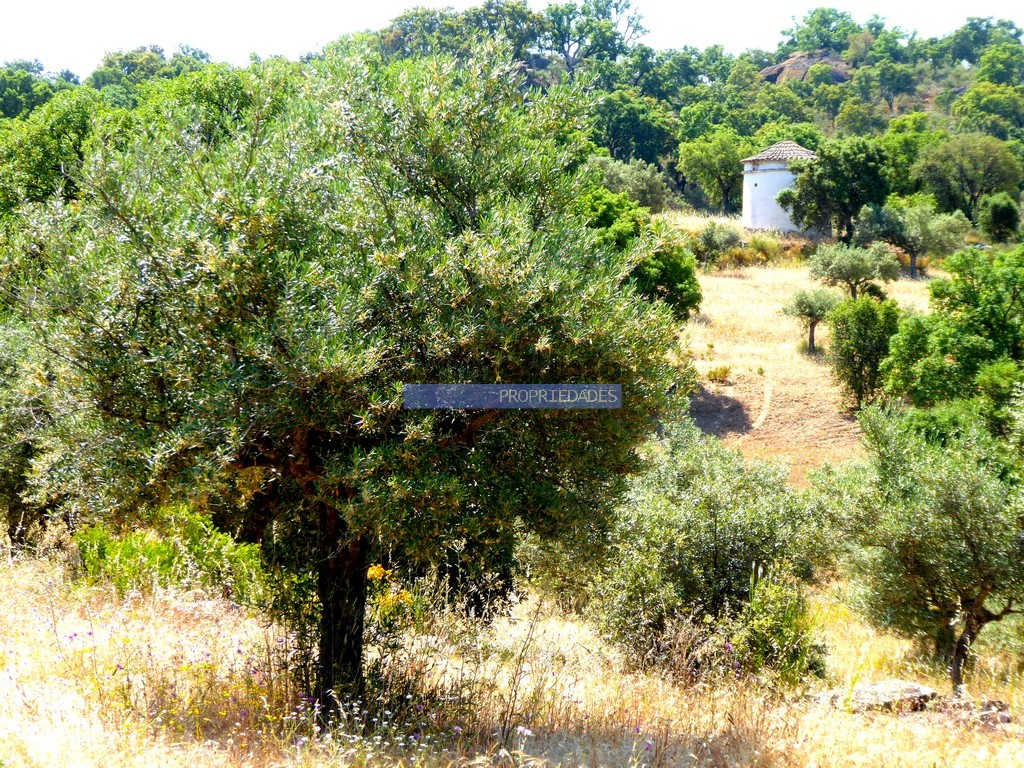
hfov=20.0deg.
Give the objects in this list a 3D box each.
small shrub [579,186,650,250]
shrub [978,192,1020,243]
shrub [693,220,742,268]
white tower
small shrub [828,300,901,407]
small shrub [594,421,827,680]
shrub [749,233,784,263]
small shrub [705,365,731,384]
[{"bbox_3d":[3.571,-5.717,102.000,2.463,2.604,2.463,0,0,0],"label":"small shrub"},{"bbox_3d":[23.206,-7.926,138.000,1.999,2.380,1.999,0,0,0],"label":"shrub"},{"bbox_3d":[9.003,-6.111,127.000,2.190,2.103,2.190,0,0,0],"label":"shrub"},{"bbox_3d":[13.019,-9.239,137.000,4.442,4.537,4.442,0,0,0],"label":"white tower"},{"bbox_3d":[8.730,-0.807,72.000,1.838,2.732,1.746,0,0,0],"label":"small shrub"},{"bbox_3d":[1.575,1.321,23.000,1.841,2.063,1.749,0,0,0],"label":"small shrub"},{"bbox_3d":[11.325,-6.052,129.000,1.602,1.379,1.522,0,0,0],"label":"shrub"},{"bbox_3d":[5.387,-0.249,76.000,0.682,0.524,0.648,0,0,0],"label":"small shrub"}]

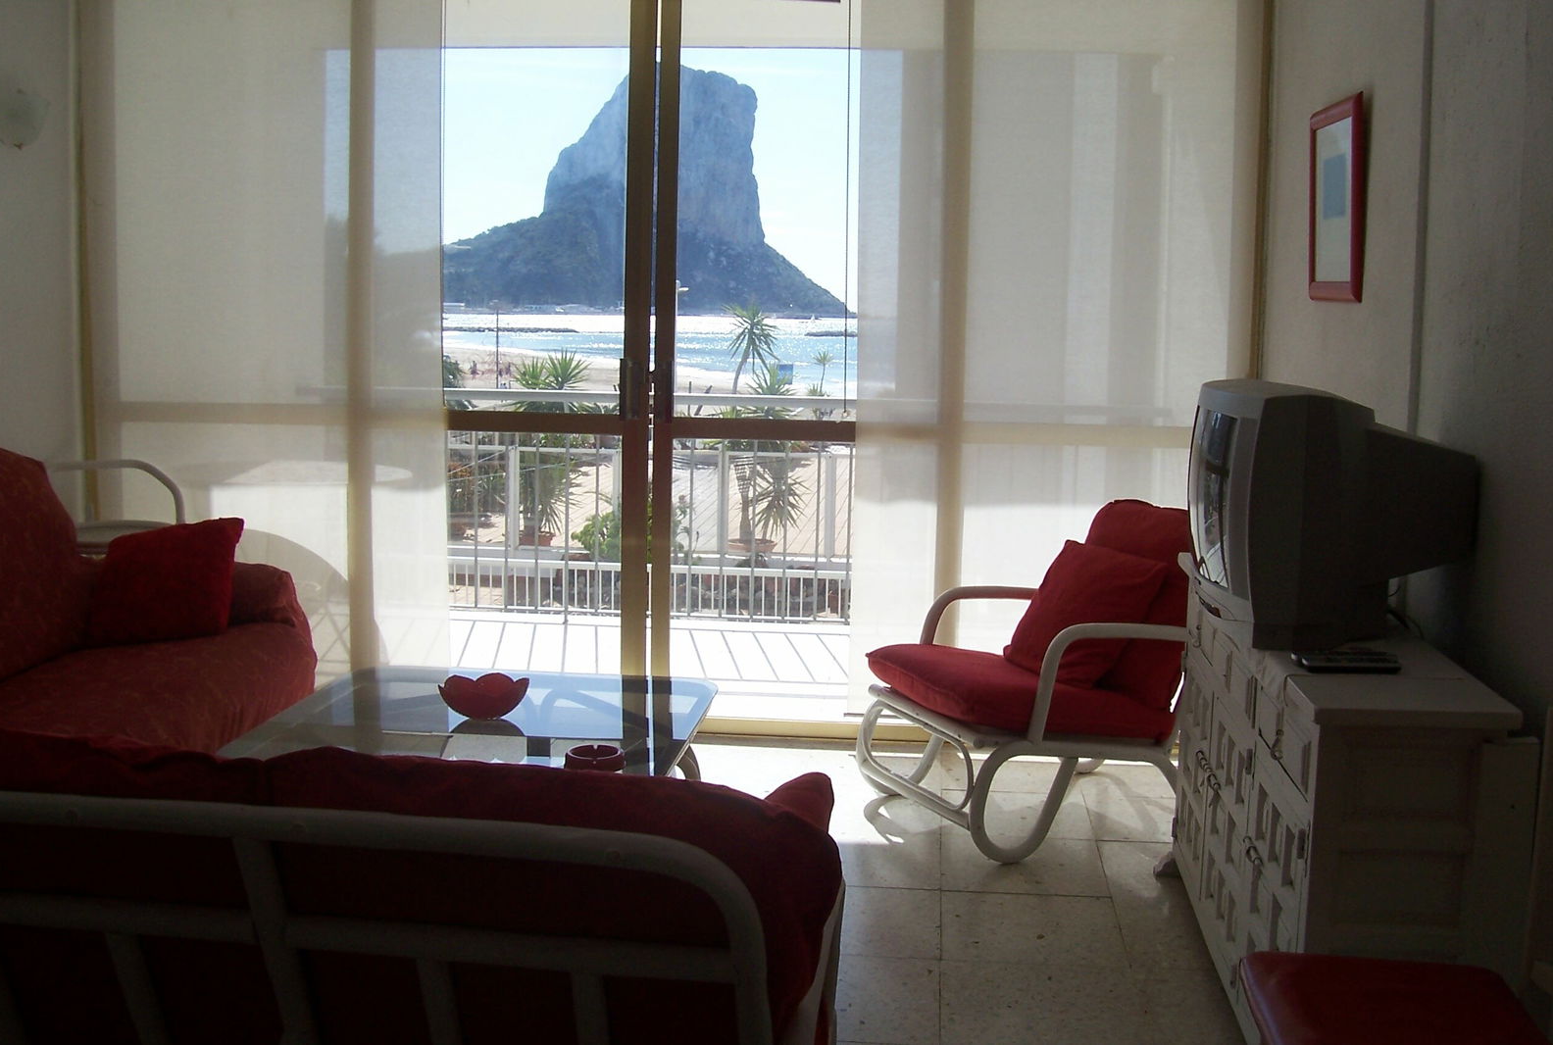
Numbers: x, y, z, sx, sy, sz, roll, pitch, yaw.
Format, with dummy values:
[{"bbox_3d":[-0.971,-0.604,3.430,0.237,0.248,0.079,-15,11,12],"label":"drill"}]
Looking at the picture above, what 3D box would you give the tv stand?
[{"bbox_3d":[1.112,0.572,3.146,0.390,0.755,1.430,2,8,6],"label":"tv stand"}]

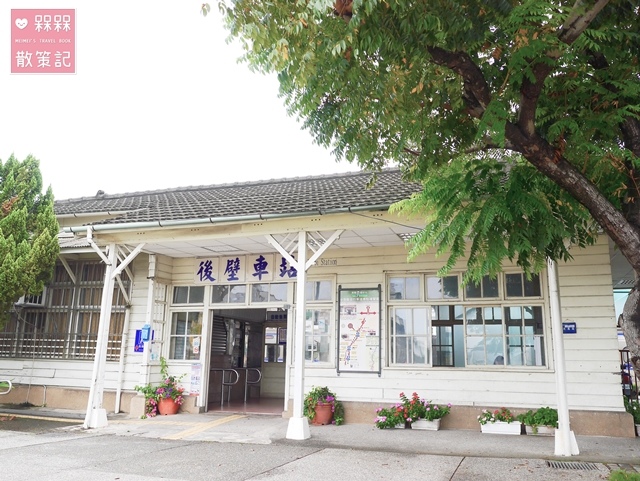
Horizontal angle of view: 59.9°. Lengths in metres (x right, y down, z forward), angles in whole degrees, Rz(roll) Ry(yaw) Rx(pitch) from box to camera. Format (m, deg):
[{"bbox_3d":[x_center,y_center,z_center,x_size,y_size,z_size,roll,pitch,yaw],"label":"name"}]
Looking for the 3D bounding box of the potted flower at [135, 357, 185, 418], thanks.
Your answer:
[{"bbox_3d":[-3.161,2.914,10.966,0.720,1.120,0.600,-3,-13,17],"label":"potted flower"}]

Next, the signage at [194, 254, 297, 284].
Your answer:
[{"bbox_3d":[-1.687,0.645,12.647,2.700,0.640,0.060,-3,-14,18],"label":"signage"}]

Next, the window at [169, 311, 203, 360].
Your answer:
[{"bbox_3d":[-2.816,1.990,11.649,0.790,1.056,0.070,-3,-13,17],"label":"window"}]

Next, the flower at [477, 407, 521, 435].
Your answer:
[{"bbox_3d":[3.178,3.183,9.828,0.700,0.455,0.290,-3,-14,18],"label":"flower"}]

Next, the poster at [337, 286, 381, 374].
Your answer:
[{"bbox_3d":[0.750,1.694,10.502,0.838,1.666,0.060,-3,-13,17],"label":"poster"}]

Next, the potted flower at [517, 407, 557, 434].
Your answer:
[{"bbox_3d":[3.581,2.961,9.056,0.700,0.450,0.300,-3,-13,17],"label":"potted flower"}]

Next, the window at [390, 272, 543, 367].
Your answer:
[{"bbox_3d":[2.822,1.528,10.935,3.090,1.970,0.130,-3,-14,18],"label":"window"}]

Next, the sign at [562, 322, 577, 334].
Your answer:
[{"bbox_3d":[4.244,1.502,9.441,0.218,0.182,0.020,-3,-13,17],"label":"sign"}]

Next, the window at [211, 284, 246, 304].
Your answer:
[{"bbox_3d":[-2.105,1.228,12.666,0.880,0.480,0.070,-3,-14,18],"label":"window"}]

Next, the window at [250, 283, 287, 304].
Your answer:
[{"bbox_3d":[-1.020,1.087,11.263,0.827,0.421,0.070,-3,-13,17],"label":"window"}]

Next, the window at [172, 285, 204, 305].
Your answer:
[{"bbox_3d":[-2.806,1.179,11.824,0.780,0.437,0.070,-3,-13,17],"label":"window"}]

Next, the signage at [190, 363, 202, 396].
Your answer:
[{"bbox_3d":[-2.785,3.123,12.431,0.245,0.690,0.020,-3,-14,18],"label":"signage"}]

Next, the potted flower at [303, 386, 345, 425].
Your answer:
[{"bbox_3d":[0.053,3.252,10.942,0.740,0.720,0.620,-3,-14,18],"label":"potted flower"}]

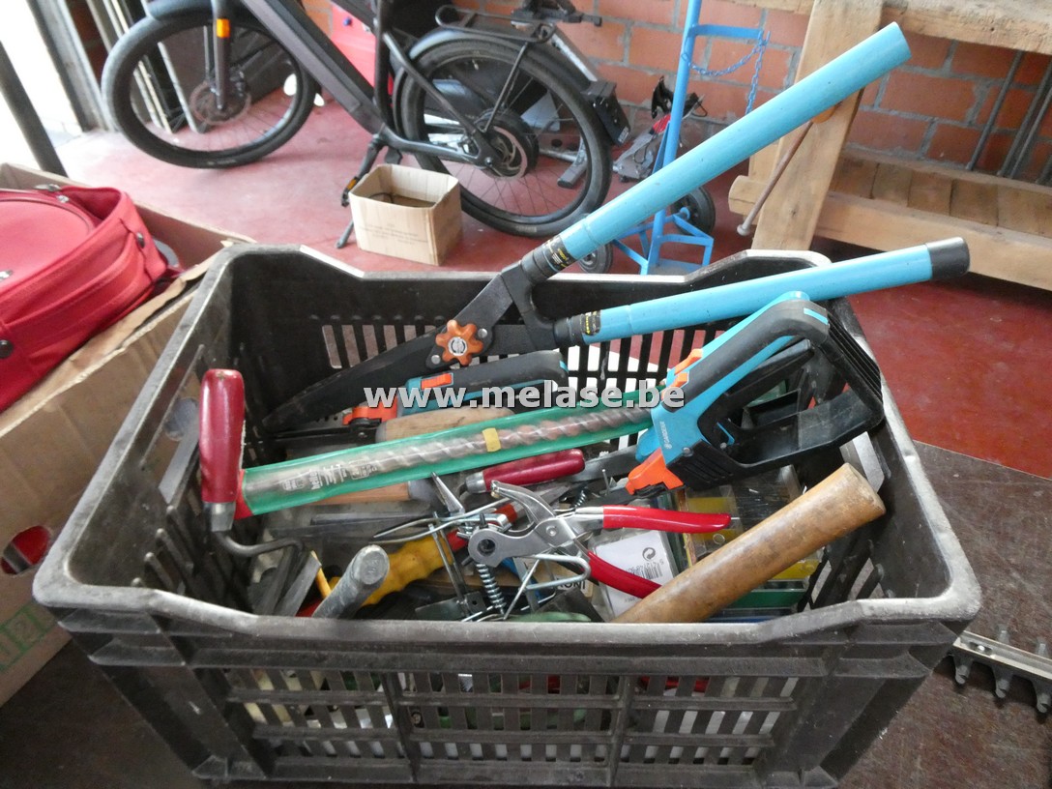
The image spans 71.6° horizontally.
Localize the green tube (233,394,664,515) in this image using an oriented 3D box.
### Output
[{"bbox_3d":[-0.037,0.045,0.663,0.453,0.033,0.038,-11,77,-3],"label":"green tube"}]

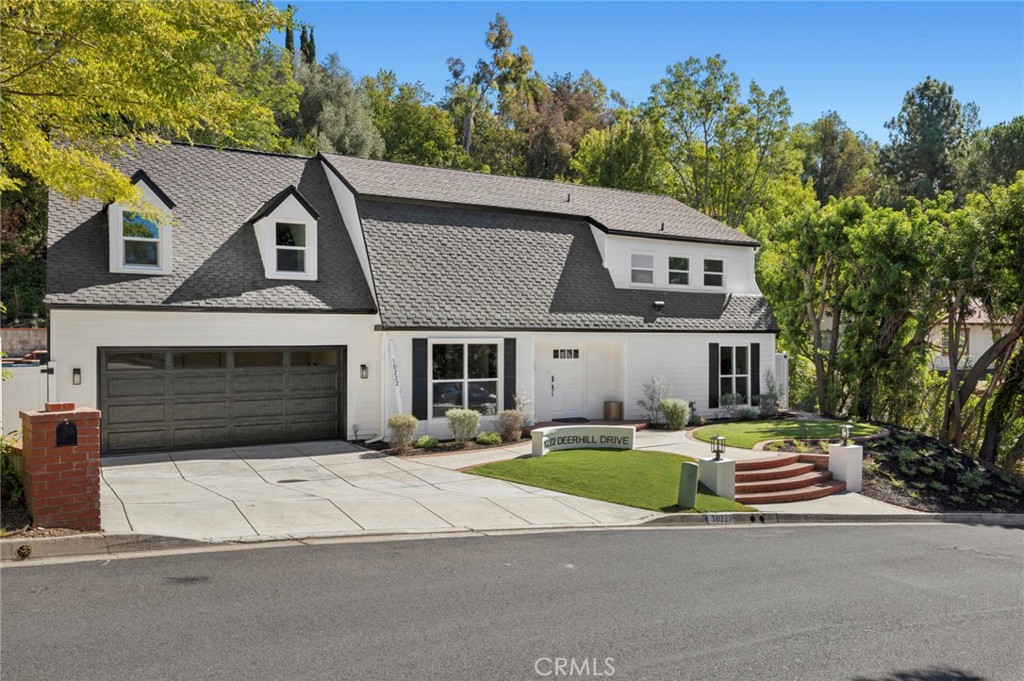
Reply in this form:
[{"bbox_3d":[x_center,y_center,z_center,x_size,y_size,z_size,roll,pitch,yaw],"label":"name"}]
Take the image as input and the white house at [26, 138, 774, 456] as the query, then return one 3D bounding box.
[{"bbox_3d":[-2.530,-1.560,22.670,19.400,7.650,10.800,0,0,-29],"label":"white house"}]

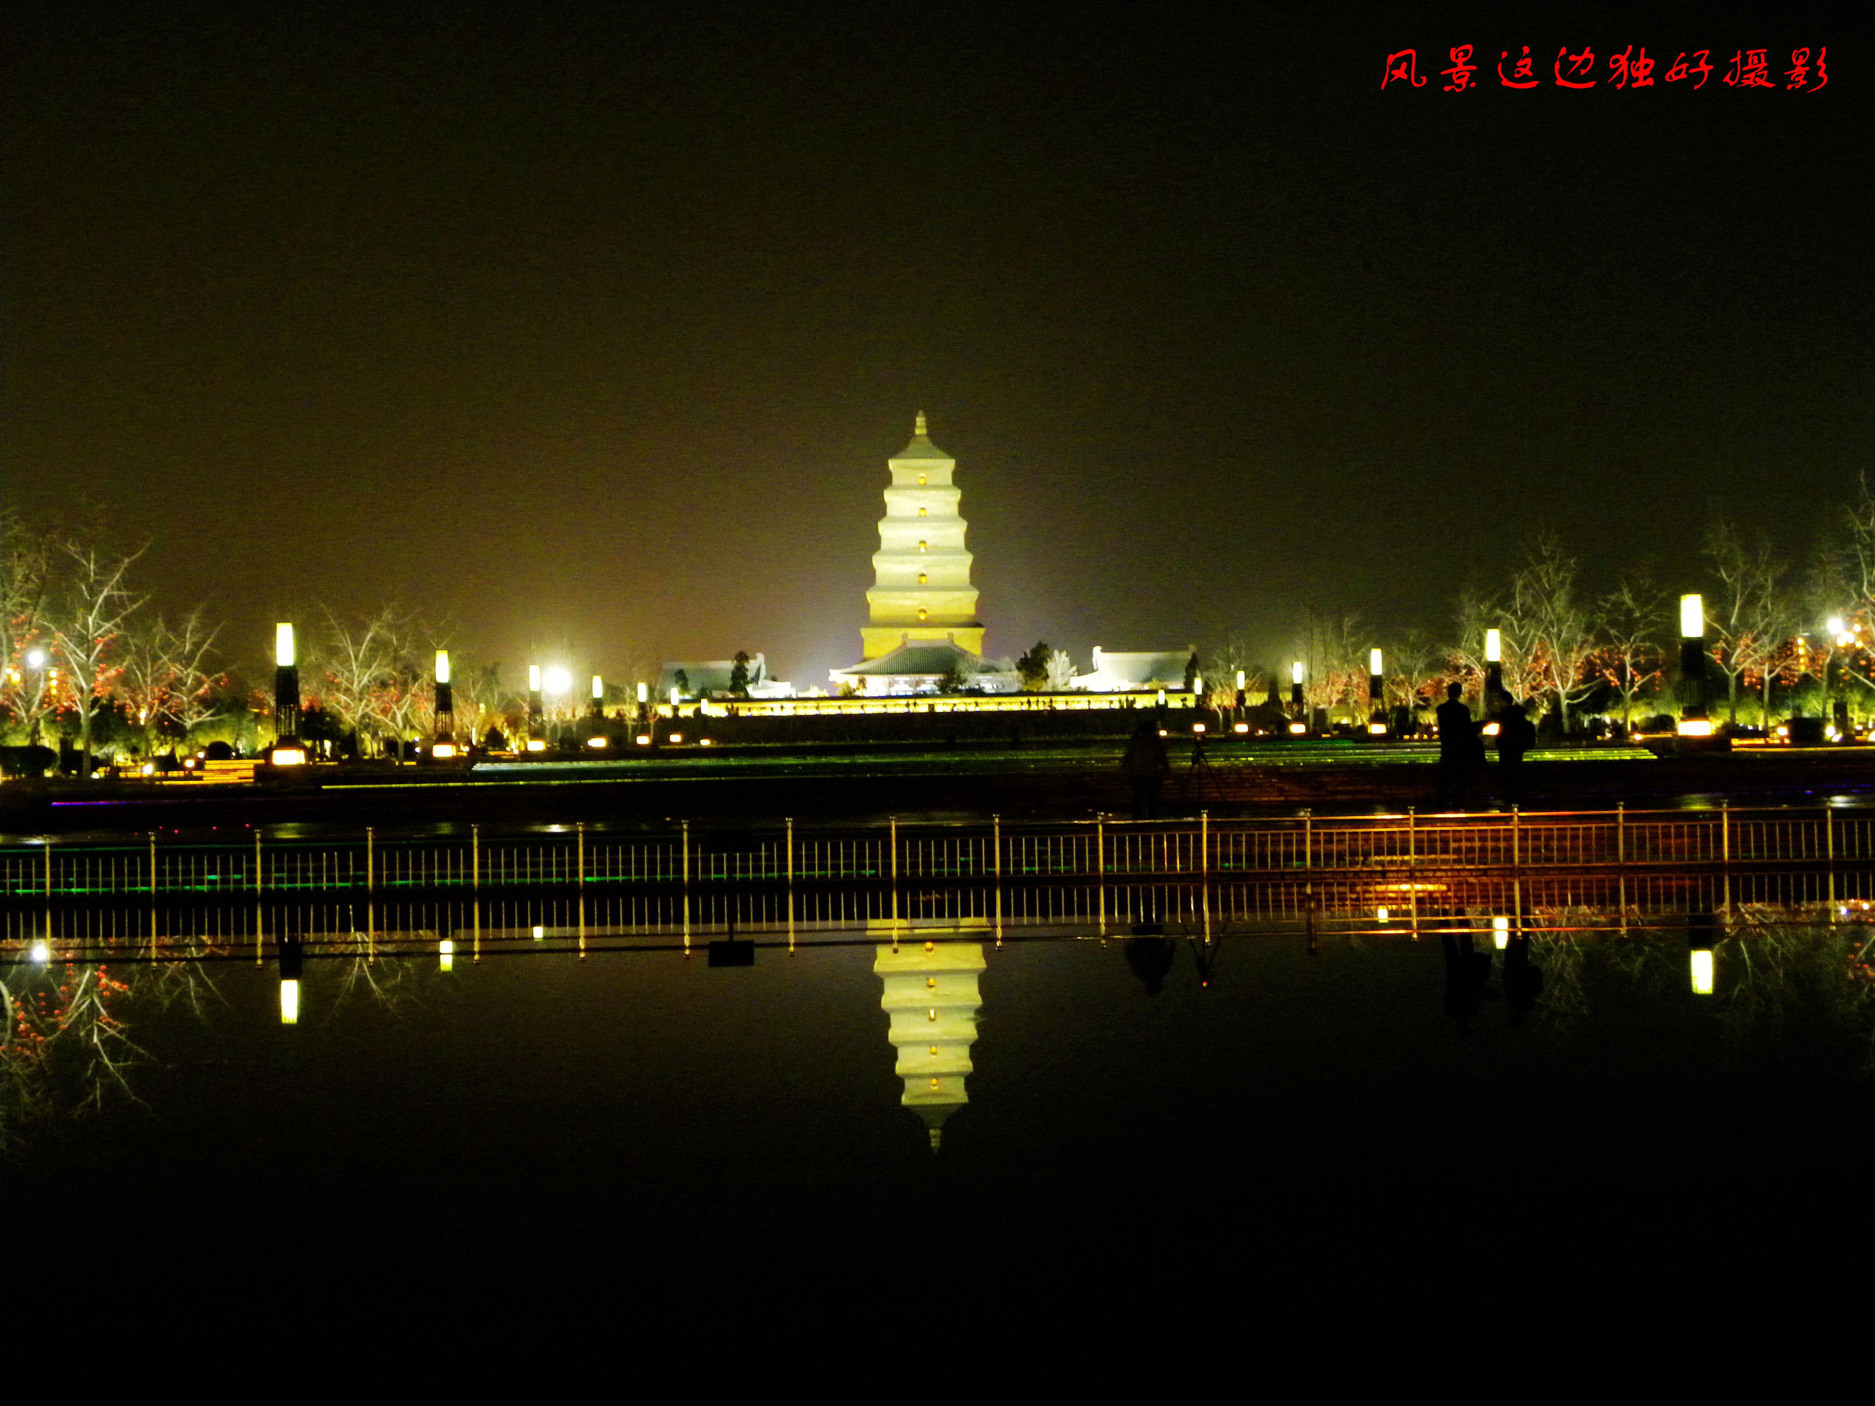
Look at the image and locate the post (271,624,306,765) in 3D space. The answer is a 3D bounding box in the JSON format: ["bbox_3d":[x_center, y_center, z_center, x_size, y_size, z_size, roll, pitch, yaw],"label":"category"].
[{"bbox_3d":[-25.070,-0.336,85.700,1.080,5.550,1.080,-1,-2,-1],"label":"post"}]

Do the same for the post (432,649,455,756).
[{"bbox_3d":[-25.533,0.057,114.700,1.080,5.550,1.080,-1,-2,-1],"label":"post"}]

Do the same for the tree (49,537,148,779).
[{"bbox_3d":[-29.884,-1.667,79.000,3.543,8.389,3.437,-1,-2,-1],"label":"tree"}]

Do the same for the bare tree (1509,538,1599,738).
[{"bbox_3d":[33.394,-3.812,120.400,4.765,10.880,4.622,-1,-2,-1],"label":"bare tree"}]

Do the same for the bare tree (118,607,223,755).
[{"bbox_3d":[-41.781,-1.197,121.000,5.746,8.061,5.574,-1,-2,-1],"label":"bare tree"}]

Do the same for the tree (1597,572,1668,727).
[{"bbox_3d":[43.503,-3.163,139.000,4.217,9.718,4.091,-1,-2,-1],"label":"tree"}]

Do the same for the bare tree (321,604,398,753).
[{"bbox_3d":[-31.369,-1.152,120.400,4.368,8.100,4.237,-1,-2,-1],"label":"bare tree"}]

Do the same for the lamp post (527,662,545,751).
[{"bbox_3d":[-25.970,0.355,143.700,1.080,5.550,1.080,-1,-2,-1],"label":"lamp post"}]

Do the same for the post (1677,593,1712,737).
[{"bbox_3d":[29.434,-1.459,86.400,1.080,5.550,1.080,-1,-2,-1],"label":"post"}]

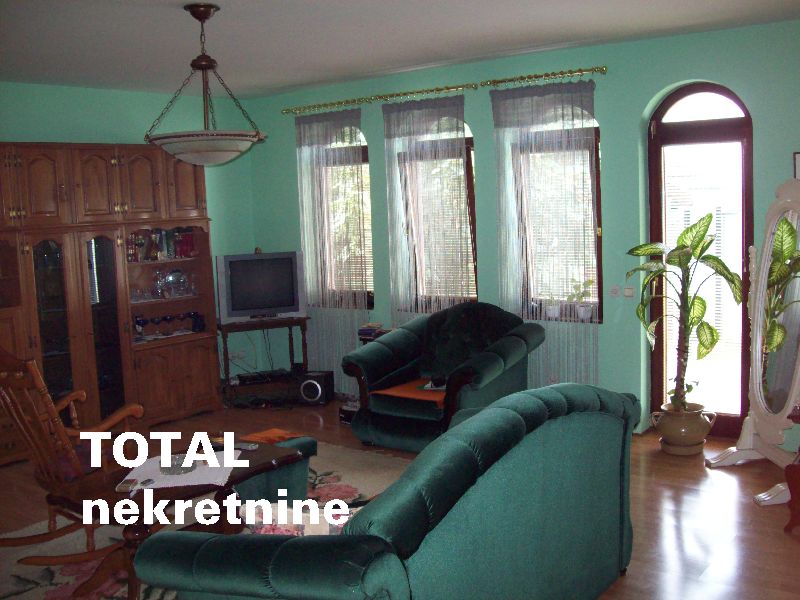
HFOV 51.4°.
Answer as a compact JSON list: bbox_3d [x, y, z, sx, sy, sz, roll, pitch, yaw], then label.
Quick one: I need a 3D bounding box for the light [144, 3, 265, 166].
[{"bbox_3d":[-0.901,-0.989,3.848,0.540,0.730,0.540,3,9,37],"label":"light"}]

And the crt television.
[{"bbox_3d":[-1.193,-0.126,7.115,0.700,0.565,0.460,-4,8,-13],"label":"crt television"}]

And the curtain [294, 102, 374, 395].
[{"bbox_3d":[-0.548,-0.364,6.899,0.710,2.360,0.100,3,9,37],"label":"curtain"}]

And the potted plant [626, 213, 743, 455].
[{"bbox_3d":[1.754,0.207,5.155,0.690,1.480,0.640,3,9,37],"label":"potted plant"}]

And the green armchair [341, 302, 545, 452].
[{"bbox_3d":[0.300,0.498,5.692,1.100,0.890,0.920,3,9,34],"label":"green armchair"}]

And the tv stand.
[{"bbox_3d":[-1.158,0.489,7.150,0.760,0.650,0.400,-4,8,-13],"label":"tv stand"}]

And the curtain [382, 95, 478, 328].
[{"bbox_3d":[0.220,-0.321,6.319,0.760,2.360,0.100,3,9,37],"label":"curtain"}]

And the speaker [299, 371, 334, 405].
[{"bbox_3d":[-0.691,0.706,6.853,0.220,0.260,0.250,-1,8,10],"label":"speaker"}]

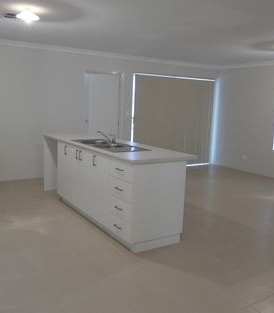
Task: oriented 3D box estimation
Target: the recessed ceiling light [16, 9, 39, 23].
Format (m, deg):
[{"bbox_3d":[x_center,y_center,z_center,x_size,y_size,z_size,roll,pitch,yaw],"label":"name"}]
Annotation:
[{"bbox_3d":[-1.207,-1.552,3.610,0.270,0.140,0.270,-3,10,-32],"label":"recessed ceiling light"}]

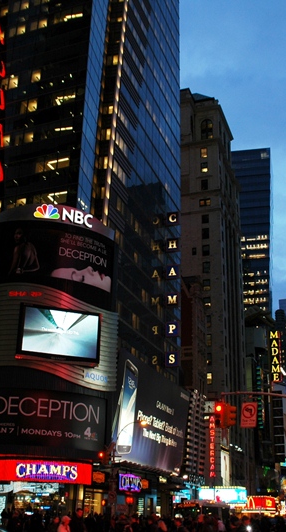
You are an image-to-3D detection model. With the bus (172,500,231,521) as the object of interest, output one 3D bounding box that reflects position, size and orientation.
[{"bbox_3d":[6.197,25.230,59.802,2.600,3.150,12.100,-7,-24,19],"label":"bus"}]

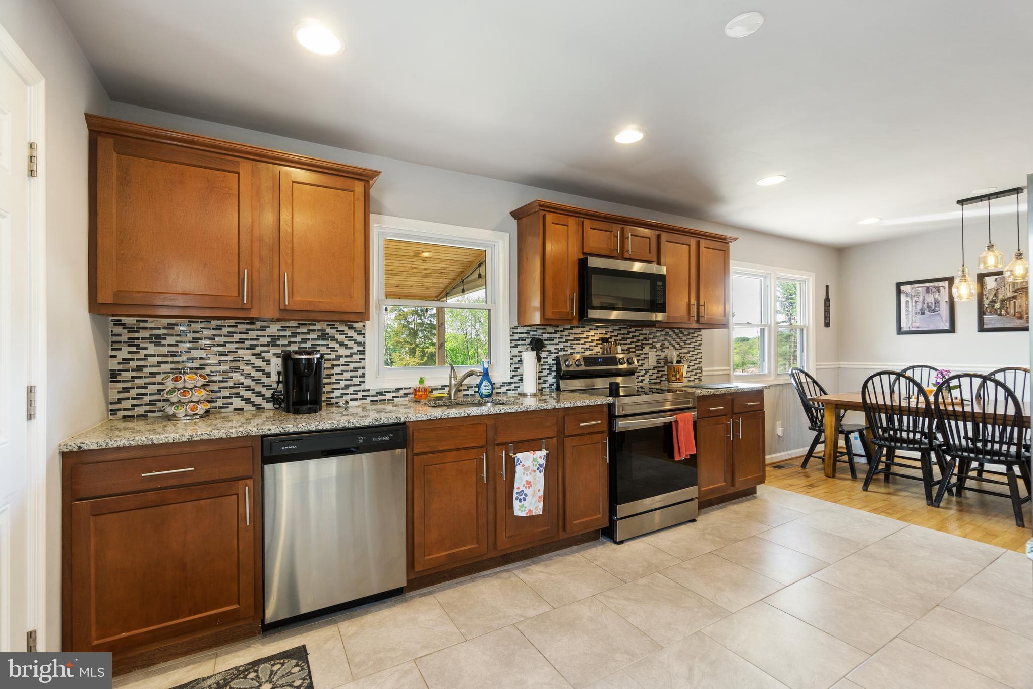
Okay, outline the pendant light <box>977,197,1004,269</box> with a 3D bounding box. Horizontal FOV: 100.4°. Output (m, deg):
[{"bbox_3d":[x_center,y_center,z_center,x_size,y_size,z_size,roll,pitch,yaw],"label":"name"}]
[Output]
[{"bbox_3d":[3.793,-0.886,3.446,0.140,0.570,0.140,0,-1,-30],"label":"pendant light"}]

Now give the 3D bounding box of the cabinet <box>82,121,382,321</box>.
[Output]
[{"bbox_3d":[-1.319,-0.524,2.176,1.162,0.802,0.358,0,-1,-29],"label":"cabinet"}]

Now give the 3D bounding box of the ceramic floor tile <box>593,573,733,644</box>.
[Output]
[{"bbox_3d":[0.698,1.272,2.093,0.456,0.012,0.452,0,-1,-30],"label":"ceramic floor tile"}]

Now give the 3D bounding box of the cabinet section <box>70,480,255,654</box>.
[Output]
[{"bbox_3d":[-1.322,0.838,1.645,0.545,0.568,0.025,0,-1,-30],"label":"cabinet section"}]

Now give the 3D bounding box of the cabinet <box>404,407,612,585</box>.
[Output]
[{"bbox_3d":[-0.123,0.828,2.687,1.290,0.876,0.625,0,-1,-30],"label":"cabinet"}]

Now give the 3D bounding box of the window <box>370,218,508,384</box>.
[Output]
[{"bbox_3d":[-0.495,-0.269,2.906,1.006,1.078,0.100,0,-1,-30],"label":"window"}]

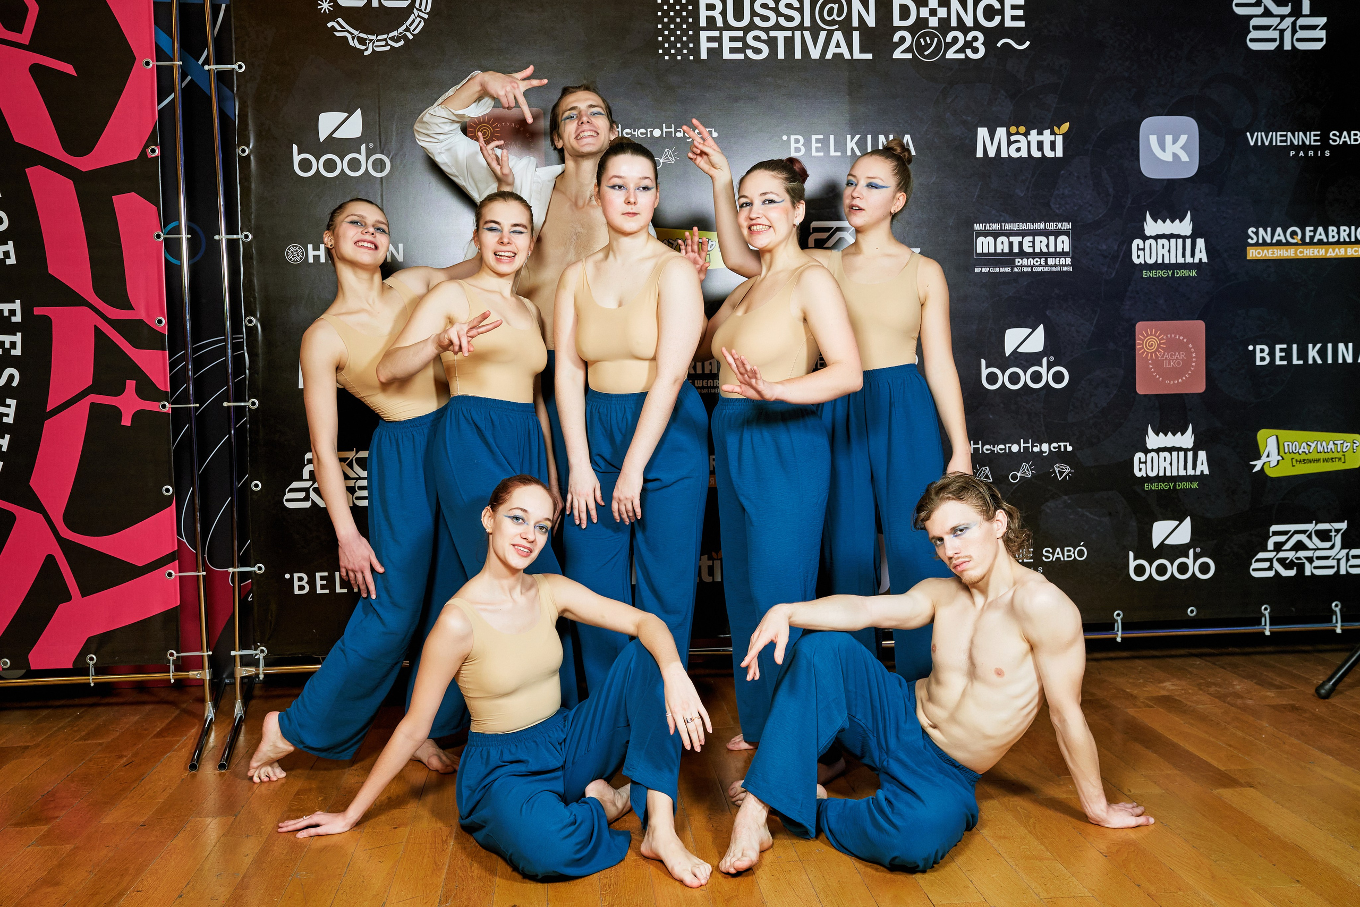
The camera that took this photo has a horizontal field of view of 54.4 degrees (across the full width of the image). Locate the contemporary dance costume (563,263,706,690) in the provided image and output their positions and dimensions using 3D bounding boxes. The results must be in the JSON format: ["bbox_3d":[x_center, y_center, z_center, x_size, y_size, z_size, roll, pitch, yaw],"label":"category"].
[{"bbox_3d":[-0.107,0.152,3.443,0.410,1.330,0.330,-1,3,0],"label":"contemporary dance costume"}]

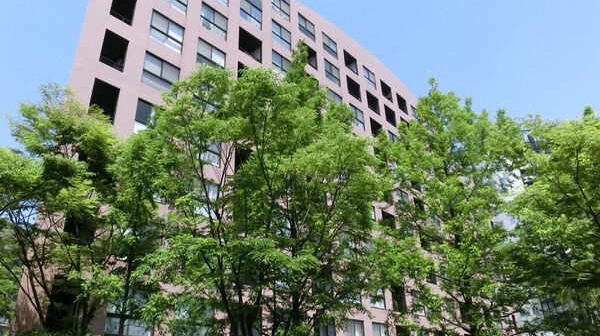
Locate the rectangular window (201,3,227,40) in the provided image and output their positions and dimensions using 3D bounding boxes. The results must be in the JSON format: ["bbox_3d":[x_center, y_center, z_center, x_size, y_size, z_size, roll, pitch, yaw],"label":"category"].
[{"bbox_3d":[-5.290,-9.001,26.638,0.200,1.796,1.930,-24,-34,36],"label":"rectangular window"}]

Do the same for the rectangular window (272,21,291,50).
[{"bbox_3d":[-1.397,-9.639,31.548,0.180,1.828,1.909,-24,-34,36],"label":"rectangular window"}]

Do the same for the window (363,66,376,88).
[{"bbox_3d":[6.595,-8.553,41.200,0.200,1.796,1.930,-24,-34,36],"label":"window"}]

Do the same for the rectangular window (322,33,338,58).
[{"bbox_3d":[2.520,-10.330,36.851,0.180,1.828,1.871,-24,-34,36],"label":"rectangular window"}]

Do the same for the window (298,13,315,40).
[{"bbox_3d":[0.544,-11.250,34.889,0.180,1.828,1.901,-24,-34,36],"label":"window"}]

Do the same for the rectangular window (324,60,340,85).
[{"bbox_3d":[2.618,-7.763,35.549,0.180,1.828,1.871,-24,-34,36],"label":"rectangular window"}]

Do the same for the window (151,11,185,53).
[{"bbox_3d":[-7.164,-7.334,23.377,0.200,1.796,1.930,-24,-34,36],"label":"window"}]

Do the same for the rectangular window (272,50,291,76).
[{"bbox_3d":[-1.305,-7.148,30.576,0.200,1.796,1.930,-24,-34,36],"label":"rectangular window"}]

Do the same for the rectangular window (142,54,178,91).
[{"bbox_3d":[-7.008,-4.662,21.828,0.180,1.828,1.913,-24,-34,36],"label":"rectangular window"}]

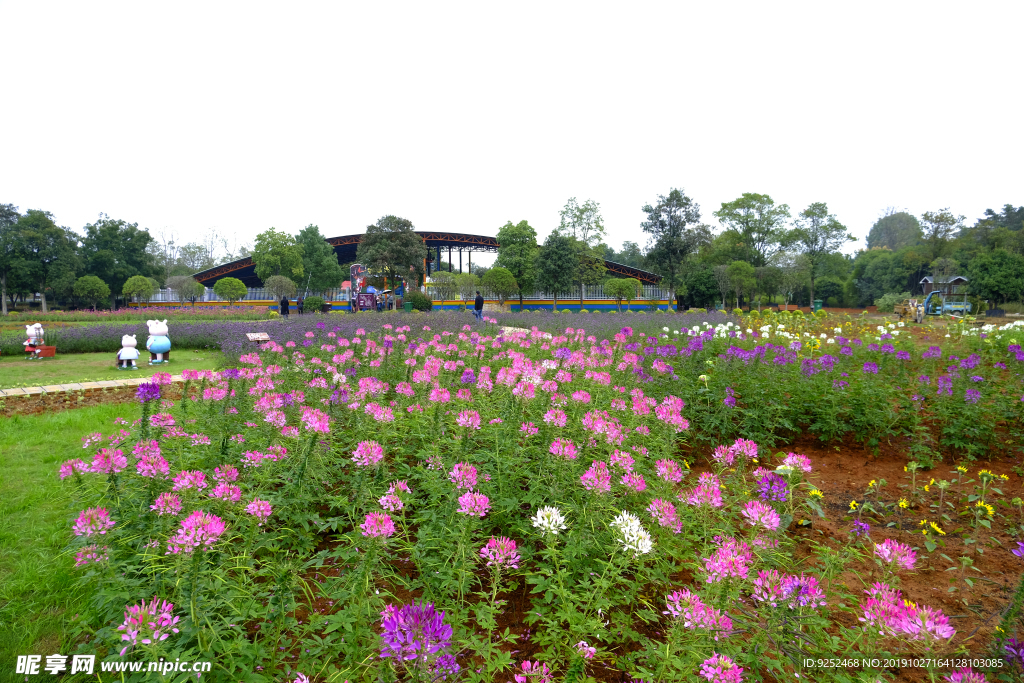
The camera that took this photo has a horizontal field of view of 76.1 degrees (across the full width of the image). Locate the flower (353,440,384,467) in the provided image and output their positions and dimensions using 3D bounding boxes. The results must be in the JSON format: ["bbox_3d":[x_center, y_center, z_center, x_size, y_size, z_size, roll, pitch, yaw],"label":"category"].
[{"bbox_3d":[-0.691,0.539,3.150,0.151,0.119,0.151,0,4,0],"label":"flower"}]

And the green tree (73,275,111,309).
[{"bbox_3d":[-35.305,-4.014,55.000,3.110,3.152,3.110,0,4,0],"label":"green tree"}]

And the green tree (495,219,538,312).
[{"bbox_3d":[0.385,-6.505,56.000,3.800,8.000,3.700,0,4,0],"label":"green tree"}]

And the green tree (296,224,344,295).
[{"bbox_3d":[-16.770,-6.577,57.000,4.356,7.231,4.138,0,4,0],"label":"green tree"}]

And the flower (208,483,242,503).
[{"bbox_3d":[-1.156,0.609,2.640,0.137,0.078,0.135,0,4,0],"label":"flower"}]

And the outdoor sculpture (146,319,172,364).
[{"bbox_3d":[-7.920,0.007,14.700,0.550,1.020,0.530,-3,5,-38],"label":"outdoor sculpture"}]

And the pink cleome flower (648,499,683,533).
[{"bbox_3d":[0.680,0.771,2.900,0.151,0.128,0.151,0,4,0],"label":"pink cleome flower"}]

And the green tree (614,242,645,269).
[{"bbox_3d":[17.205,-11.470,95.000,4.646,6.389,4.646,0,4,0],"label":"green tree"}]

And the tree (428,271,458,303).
[{"bbox_3d":[-5.653,-4.271,54.000,2.476,3.095,2.352,0,4,0],"label":"tree"}]

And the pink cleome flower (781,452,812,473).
[{"bbox_3d":[1.178,0.499,2.700,0.115,0.080,0.112,0,4,0],"label":"pink cleome flower"}]

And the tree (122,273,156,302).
[{"bbox_3d":[-31.924,-4.344,56.000,2.525,2.696,2.482,0,4,0],"label":"tree"}]

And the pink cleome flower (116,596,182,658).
[{"bbox_3d":[-1.028,0.806,1.850,0.181,0.140,0.172,0,4,0],"label":"pink cleome flower"}]

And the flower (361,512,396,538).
[{"bbox_3d":[-0.571,0.787,2.800,0.154,0.102,0.154,0,4,0],"label":"flower"}]

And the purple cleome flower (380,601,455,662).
[{"bbox_3d":[-0.203,0.615,1.386,0.154,0.123,0.146,0,4,0],"label":"purple cleome flower"}]

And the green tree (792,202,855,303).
[{"bbox_3d":[29.993,-8.377,63.000,6.066,10.014,5.777,0,4,0],"label":"green tree"}]

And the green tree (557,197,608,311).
[{"bbox_3d":[6.267,-7.800,59.000,4.509,10.190,4.283,0,4,0],"label":"green tree"}]

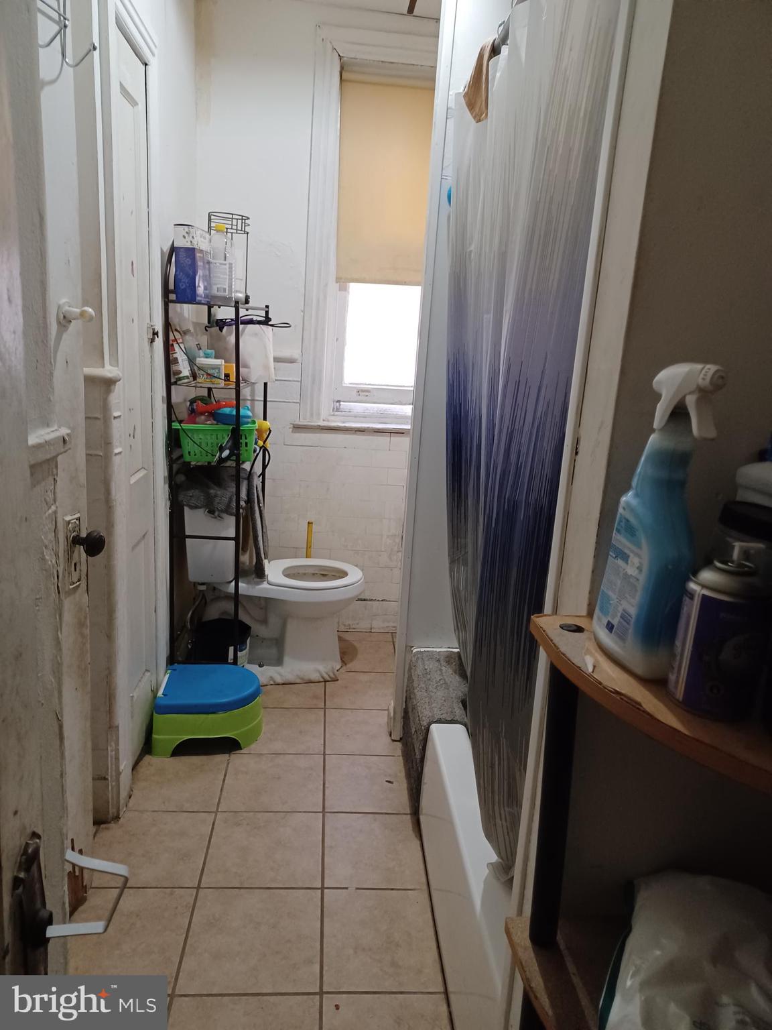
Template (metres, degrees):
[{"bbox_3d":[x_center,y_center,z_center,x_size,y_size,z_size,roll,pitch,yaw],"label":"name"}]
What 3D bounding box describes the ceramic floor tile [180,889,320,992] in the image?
[{"bbox_3d":[-0.304,0.986,1.731,0.305,0.010,0.300,2,14,-5],"label":"ceramic floor tile"}]

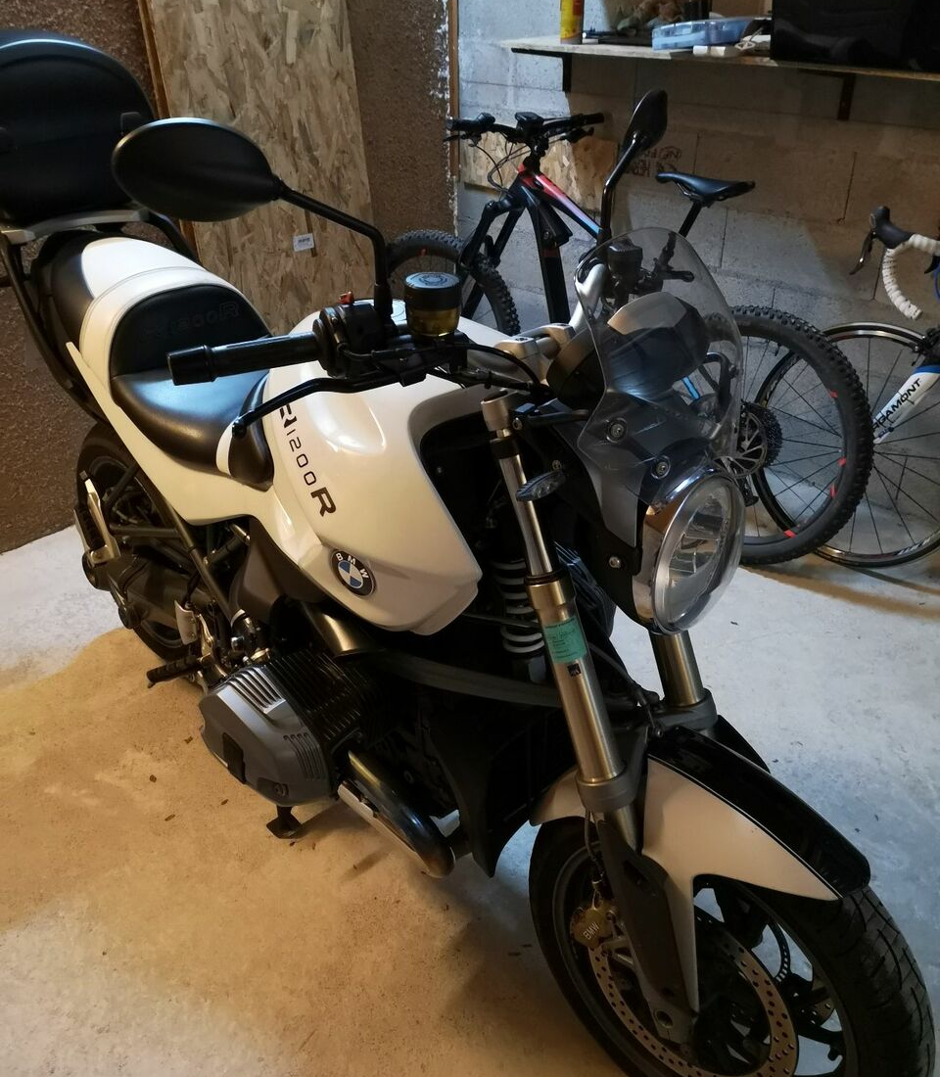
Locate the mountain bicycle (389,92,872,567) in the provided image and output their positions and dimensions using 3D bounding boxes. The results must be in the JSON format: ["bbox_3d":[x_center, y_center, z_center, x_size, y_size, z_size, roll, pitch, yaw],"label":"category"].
[{"bbox_3d":[0.326,-0.659,2.956,0.740,1.120,1.920,-25,38,-36],"label":"mountain bicycle"}]

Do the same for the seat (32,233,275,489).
[{"bbox_3d":[-0.554,-0.382,1.856,0.300,0.260,0.840,-25,38,-37],"label":"seat"}]

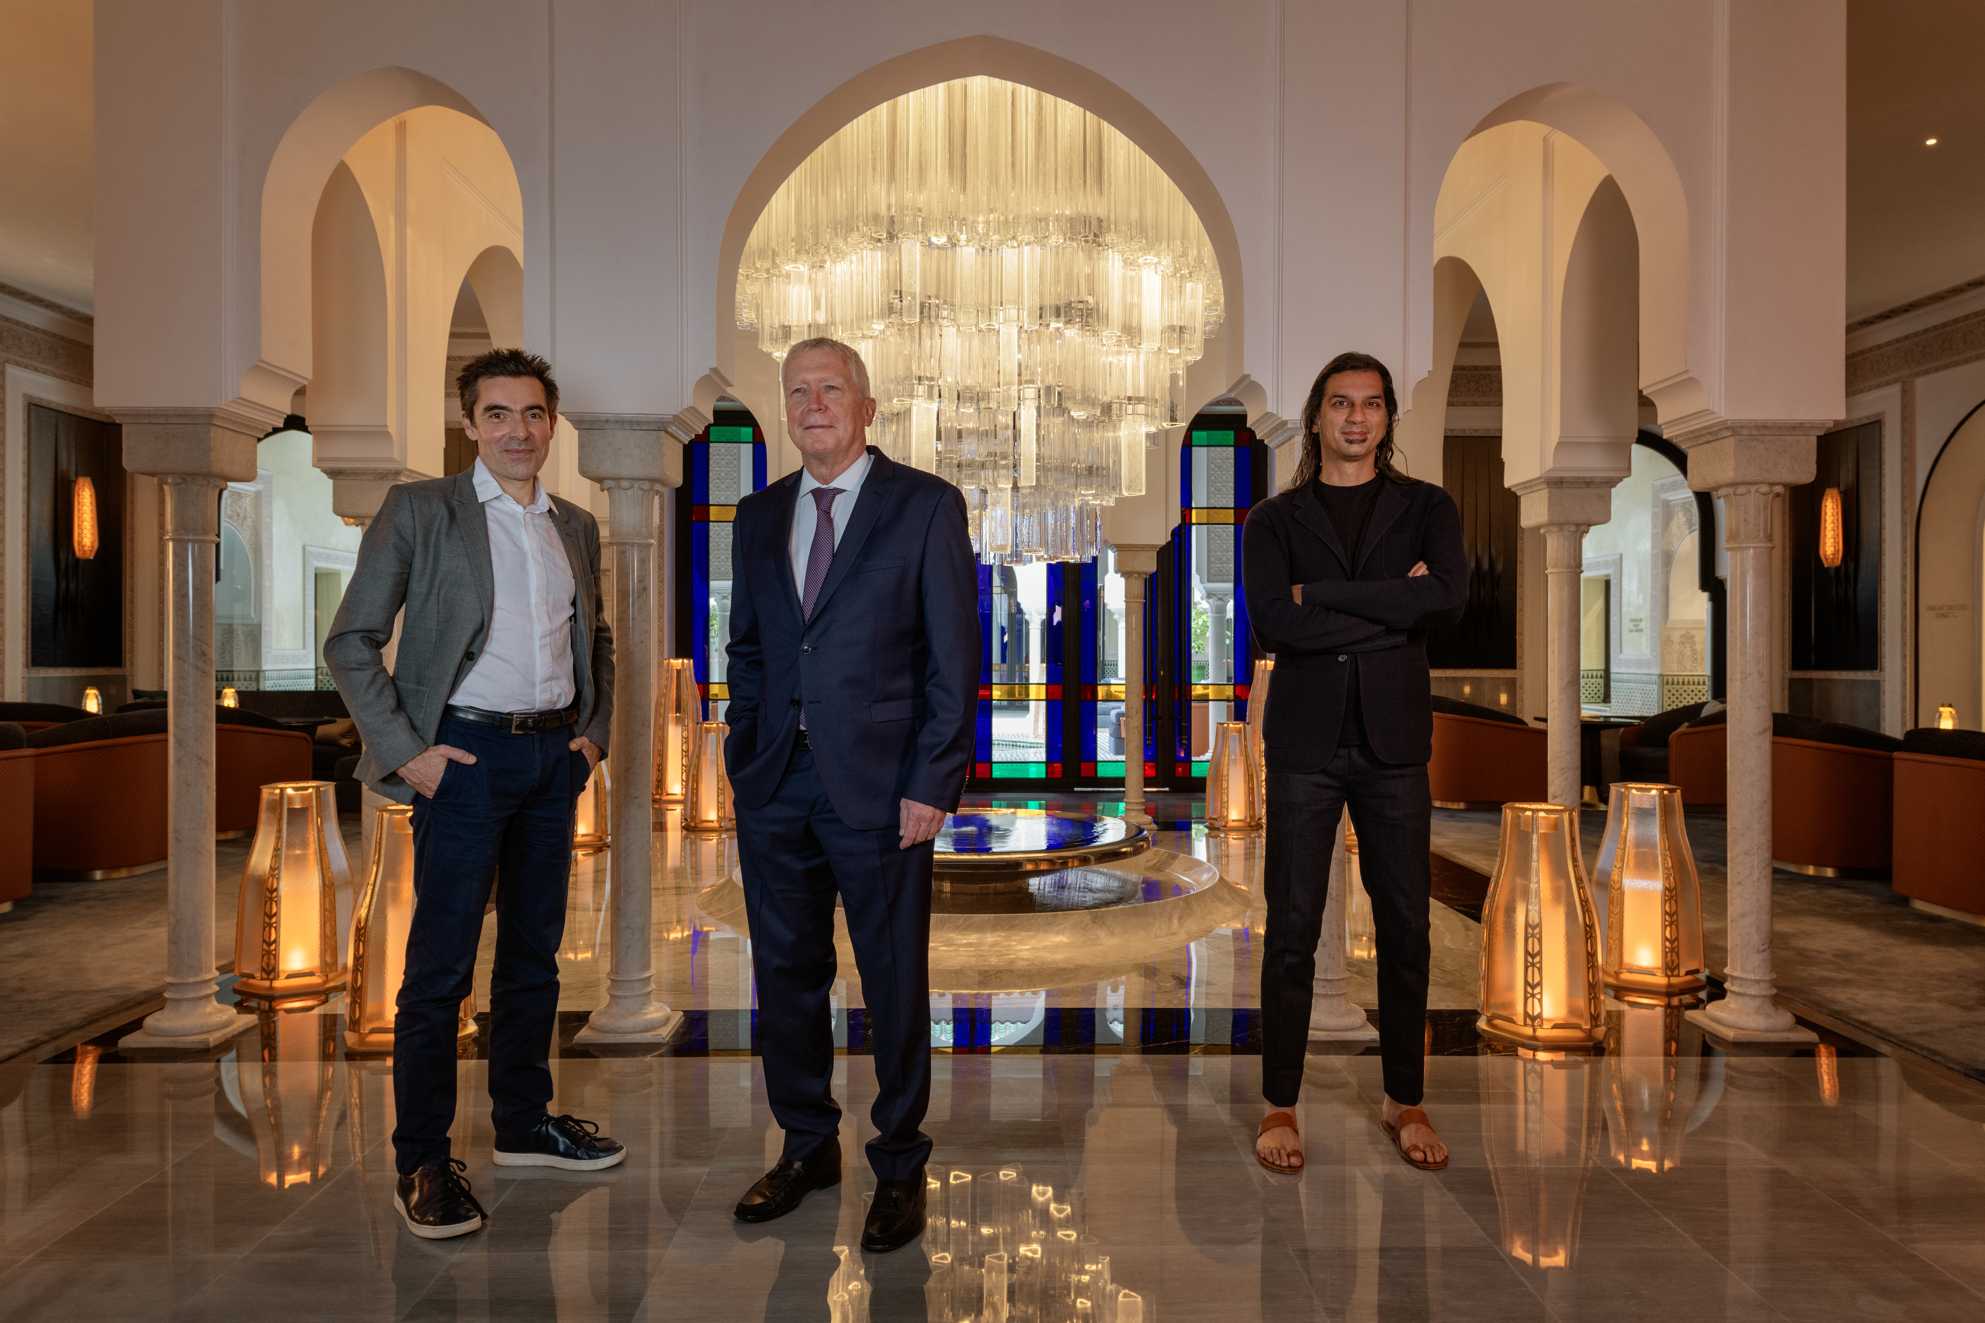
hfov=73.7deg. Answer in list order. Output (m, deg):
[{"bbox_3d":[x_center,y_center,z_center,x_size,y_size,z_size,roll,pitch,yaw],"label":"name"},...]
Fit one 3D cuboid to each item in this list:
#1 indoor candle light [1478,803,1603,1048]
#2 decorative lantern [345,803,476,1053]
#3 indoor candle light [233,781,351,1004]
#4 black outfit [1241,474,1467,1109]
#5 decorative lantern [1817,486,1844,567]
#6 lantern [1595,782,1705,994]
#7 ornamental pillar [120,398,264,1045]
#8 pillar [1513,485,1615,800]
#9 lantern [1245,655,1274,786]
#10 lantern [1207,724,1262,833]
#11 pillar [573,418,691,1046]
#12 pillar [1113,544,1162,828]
[{"bbox_3d":[1.633,0.770,3.940,0.375,0.665,0.375,0,0,25],"label":"indoor candle light"},{"bbox_3d":[-1.728,0.770,3.930,0.380,0.665,0.370,0,0,-22],"label":"decorative lantern"},{"bbox_3d":[-2.334,0.763,4.410,0.380,0.672,0.370,0,0,-20],"label":"indoor candle light"},{"bbox_3d":[0.807,0.292,2.950,0.510,1.430,0.360,0,0,12],"label":"black outfit"},{"bbox_3d":[6.532,-1.026,10.303,0.130,0.635,0.190,0,0,-1],"label":"decorative lantern"},{"bbox_3d":[2.252,0.764,4.530,0.375,0.668,0.370,0,0,20],"label":"lantern"},{"bbox_3d":[-2.342,0.190,3.872,0.270,1.805,0.270,0,0,-1],"label":"ornamental pillar"},{"bbox_3d":[2.253,0.192,5.248,0.270,1.805,0.270,0,0,-1],"label":"pillar"},{"bbox_3d":[2.152,0.523,10.200,0.420,1.070,0.410,0,0,0],"label":"lantern"},{"bbox_3d":[1.559,0.722,8.518,0.360,0.690,0.360,0,0,-1],"label":"lantern"},{"bbox_3d":[-1.064,0.194,3.899,0.270,1.805,0.270,0,0,-1],"label":"pillar"},{"bbox_3d":[0.903,0.162,8.565,0.270,1.805,0.270,0,0,-1],"label":"pillar"}]

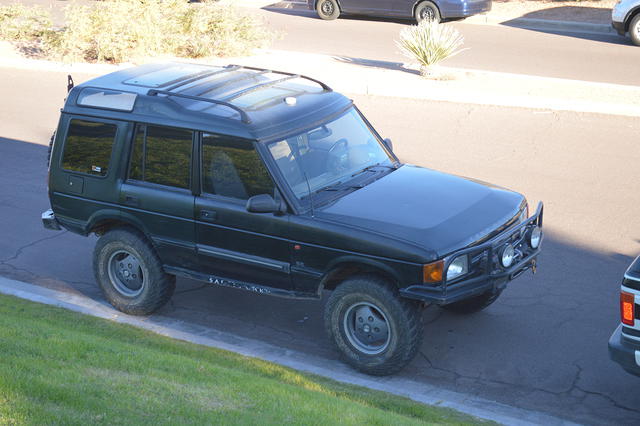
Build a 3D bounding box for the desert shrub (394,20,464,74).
[{"bbox_3d":[1.945,-2.944,21.849,1.200,1.020,1.200,-1,18,0],"label":"desert shrub"}]

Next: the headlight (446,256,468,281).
[{"bbox_3d":[1.031,0.424,9.364,0.110,0.150,0.250,14,24,40],"label":"headlight"}]

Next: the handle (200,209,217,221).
[{"bbox_3d":[-0.926,0.017,10.274,0.155,0.072,0.035,10,21,32],"label":"handle"}]

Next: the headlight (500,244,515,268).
[{"bbox_3d":[1.436,0.333,9.566,0.100,0.190,0.185,10,22,32],"label":"headlight"}]

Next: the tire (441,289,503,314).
[{"bbox_3d":[1.235,0.481,10.998,0.825,0.825,0.265,10,22,32],"label":"tire"}]

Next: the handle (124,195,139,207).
[{"bbox_3d":[-1.651,-0.110,10.749,0.155,0.075,0.040,10,22,32],"label":"handle"}]

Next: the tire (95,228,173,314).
[{"bbox_3d":[-1.686,0.514,11.189,0.825,0.825,0.265,10,22,32],"label":"tire"}]

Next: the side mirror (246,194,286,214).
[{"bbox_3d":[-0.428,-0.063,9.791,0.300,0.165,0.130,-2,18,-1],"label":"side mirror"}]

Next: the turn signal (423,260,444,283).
[{"bbox_3d":[0.866,0.450,9.268,0.125,0.155,0.125,12,23,37],"label":"turn signal"}]

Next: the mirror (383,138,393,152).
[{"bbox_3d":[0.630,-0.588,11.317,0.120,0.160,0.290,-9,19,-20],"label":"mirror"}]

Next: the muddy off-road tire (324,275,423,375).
[{"bbox_3d":[0.431,0.896,9.804,0.790,0.790,0.270,10,21,32],"label":"muddy off-road tire"}]

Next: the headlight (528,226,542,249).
[{"bbox_3d":[1.711,0.192,9.965,0.100,0.190,0.185,10,22,32],"label":"headlight"}]

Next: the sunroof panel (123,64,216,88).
[{"bbox_3d":[-1.379,-1.258,11.262,0.470,0.050,0.860,10,21,32],"label":"sunroof panel"}]

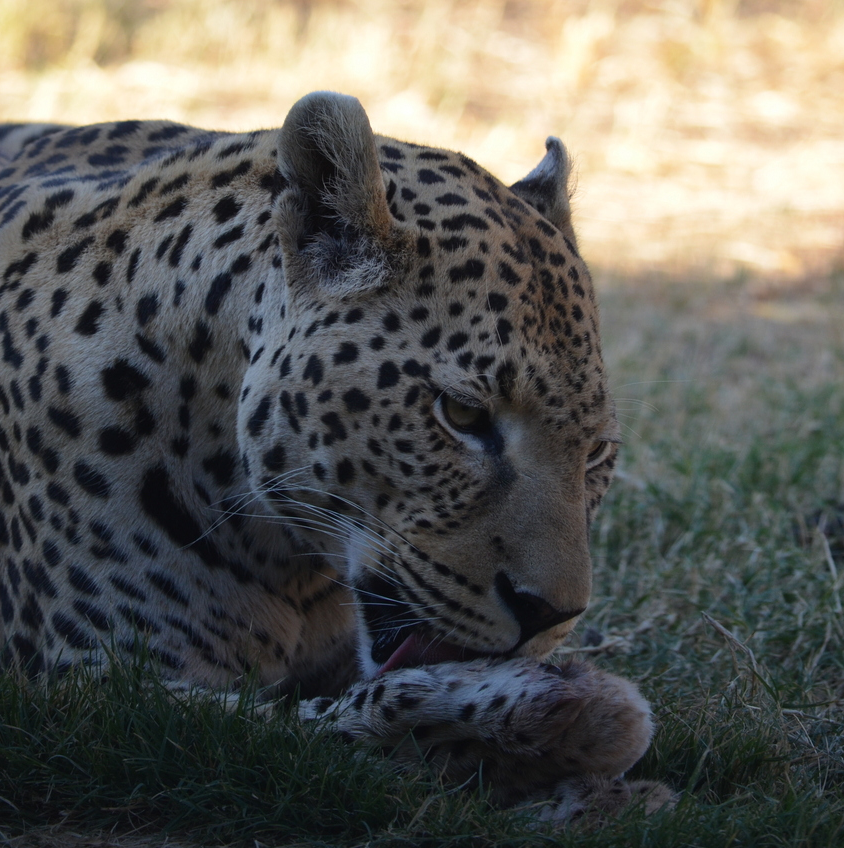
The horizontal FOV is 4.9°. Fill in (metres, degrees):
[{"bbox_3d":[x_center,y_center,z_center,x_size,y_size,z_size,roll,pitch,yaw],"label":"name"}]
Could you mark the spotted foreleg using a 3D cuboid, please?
[{"bbox_3d":[0.032,0.170,5.360,0.185,0.074,0.090,2,8,13],"label":"spotted foreleg"}]

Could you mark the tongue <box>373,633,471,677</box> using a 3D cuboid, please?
[{"bbox_3d":[0.001,0.126,5.370,0.042,0.020,0.050,-5,9,-31],"label":"tongue"}]

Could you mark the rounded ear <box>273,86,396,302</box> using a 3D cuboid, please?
[{"bbox_3d":[-0.049,-0.127,5.430,0.060,0.107,0.045,-4,6,6],"label":"rounded ear"}]

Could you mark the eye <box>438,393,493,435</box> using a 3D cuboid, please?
[{"bbox_3d":[0.024,-0.005,5.390,0.031,0.021,0.020,9,6,-25],"label":"eye"}]

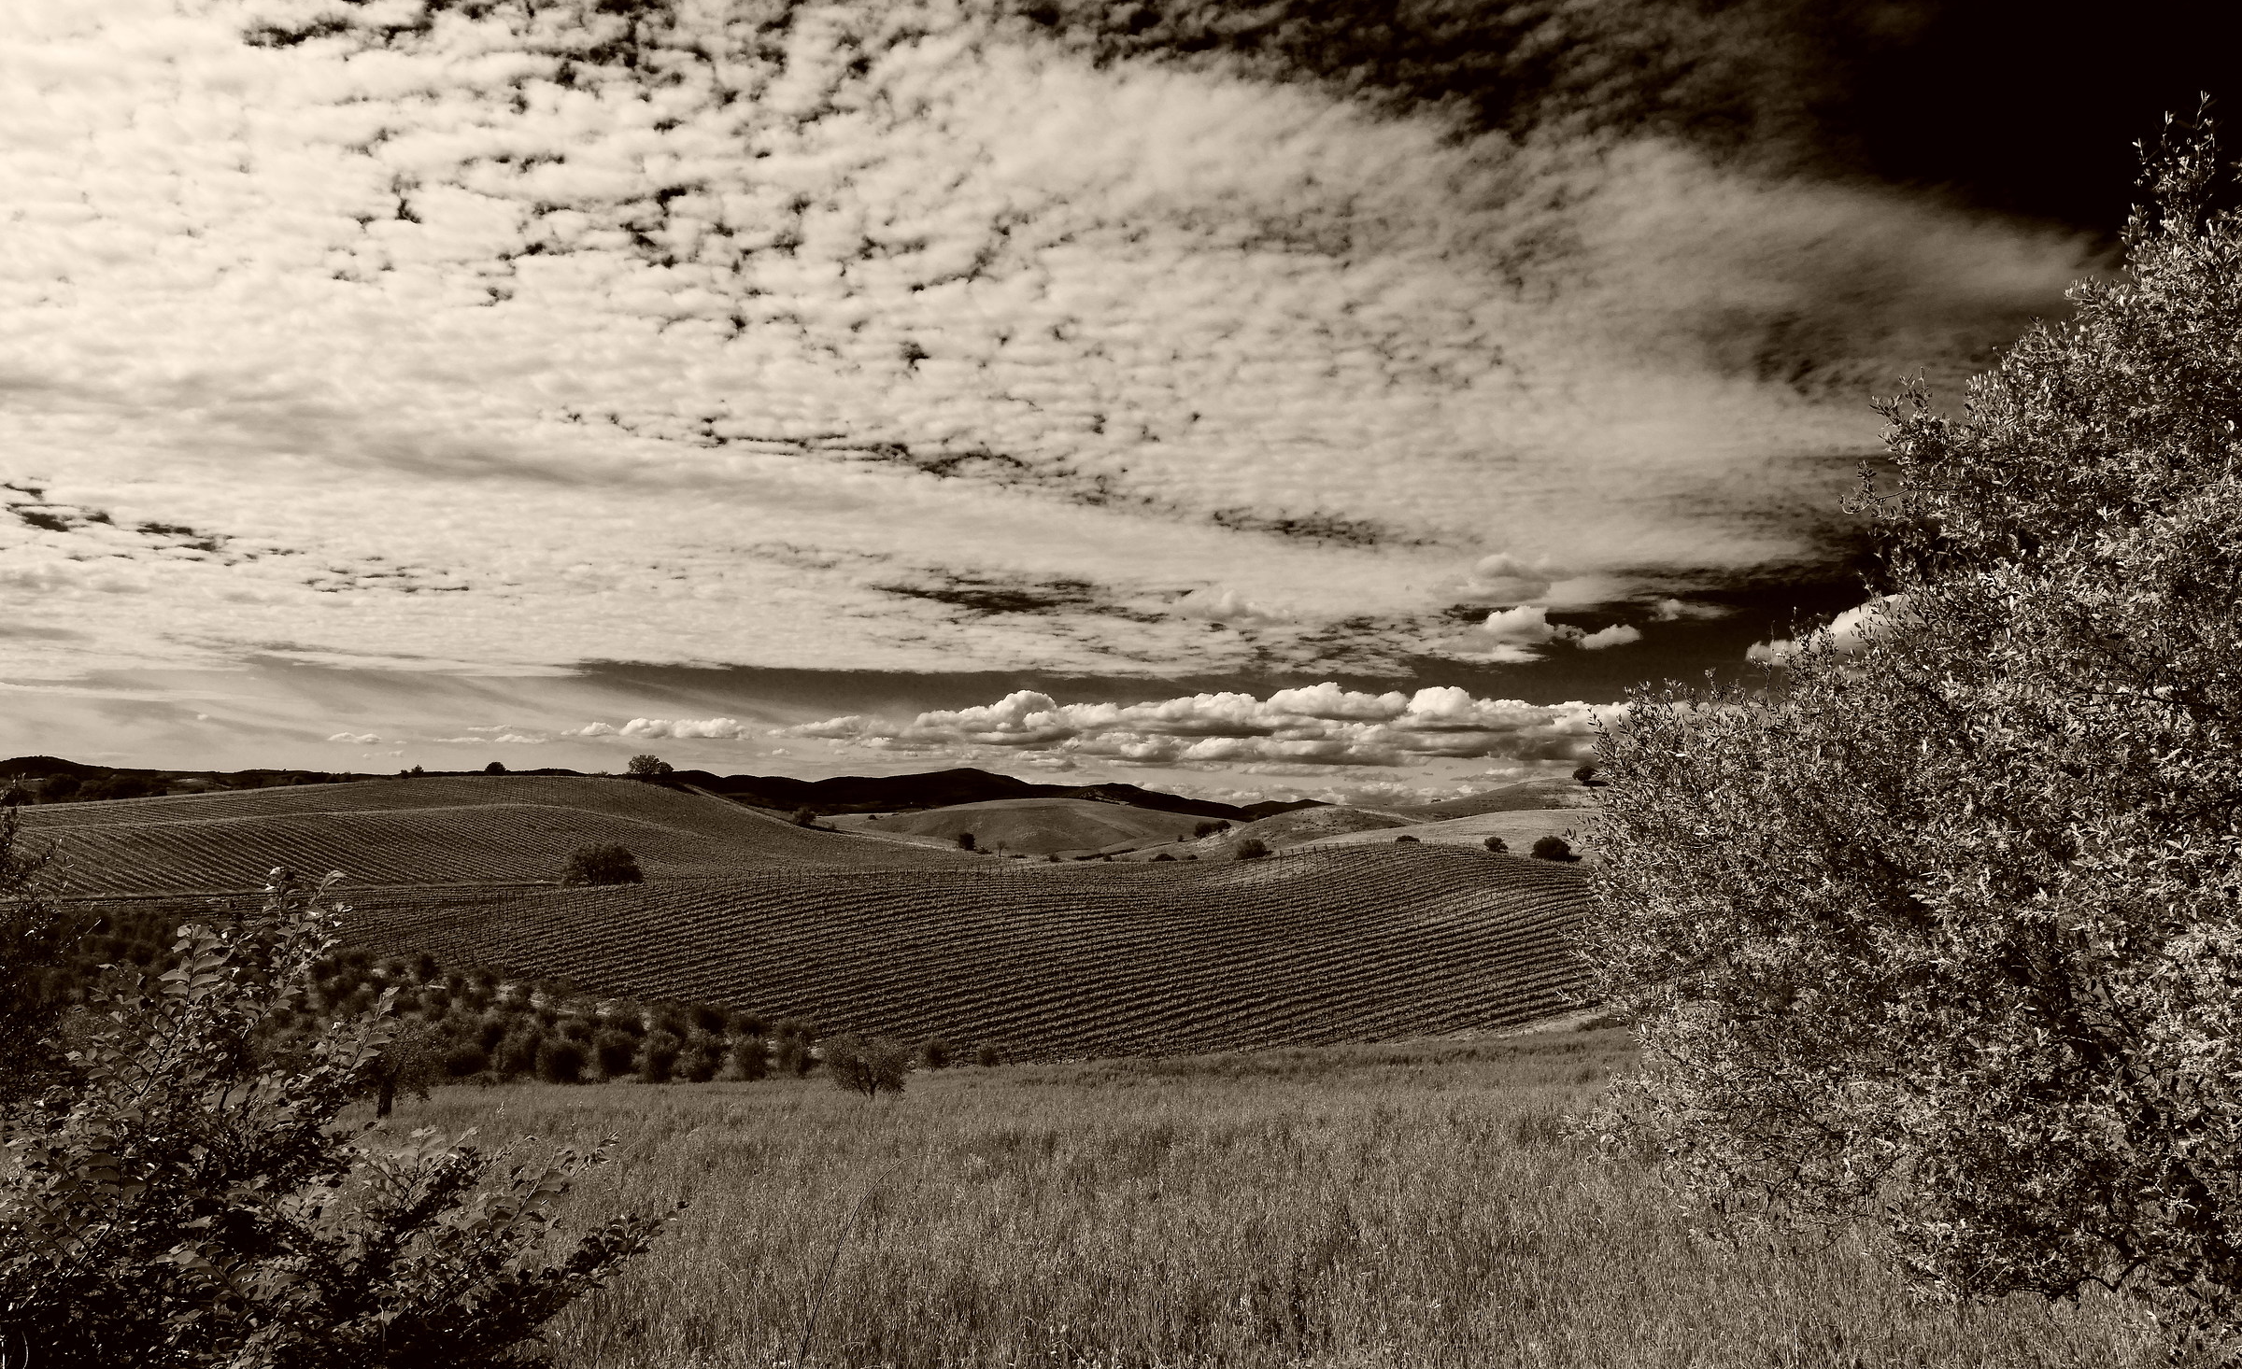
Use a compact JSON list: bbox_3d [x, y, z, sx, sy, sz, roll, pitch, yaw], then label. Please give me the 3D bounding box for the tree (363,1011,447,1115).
[{"bbox_3d":[-24.520,13.070,47.000,2.820,3.550,2.740,0,-4,0],"label":"tree"}]

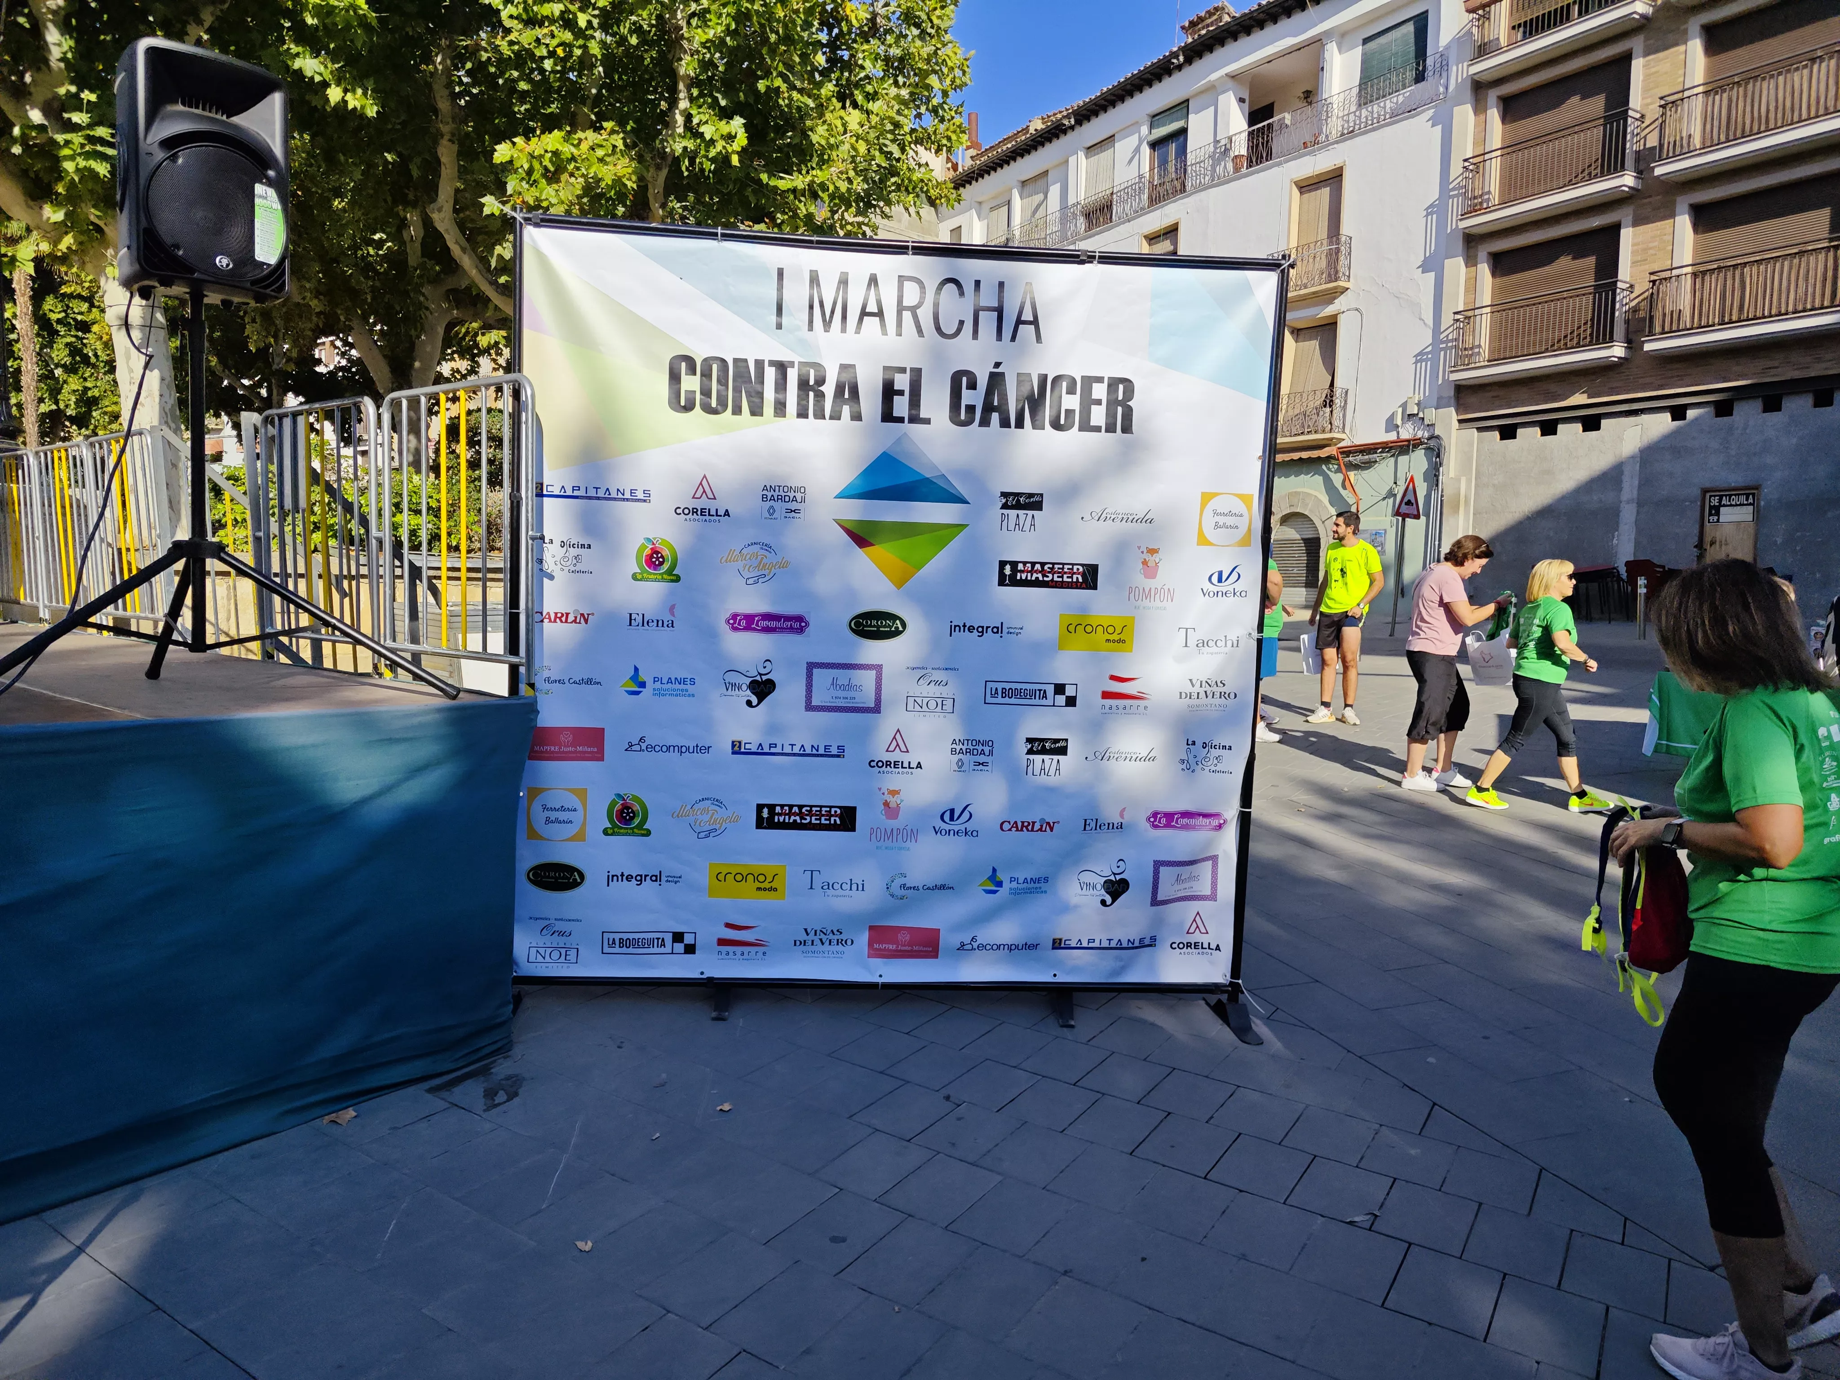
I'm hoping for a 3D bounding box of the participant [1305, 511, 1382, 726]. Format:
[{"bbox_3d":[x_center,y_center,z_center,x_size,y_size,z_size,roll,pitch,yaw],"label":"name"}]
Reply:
[{"bbox_3d":[3.642,-0.617,10.500,0.570,1.820,0.400,7,8,43],"label":"participant"}]

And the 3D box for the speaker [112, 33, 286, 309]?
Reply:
[{"bbox_3d":[-2.200,-1.538,3.750,0.400,0.660,0.360,-3,7,-42],"label":"speaker"}]

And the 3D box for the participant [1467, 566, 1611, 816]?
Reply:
[{"bbox_3d":[3.899,-0.036,7.720,0.850,1.600,0.500,2,6,-2],"label":"participant"}]

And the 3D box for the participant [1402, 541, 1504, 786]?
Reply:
[{"bbox_3d":[3.473,-0.168,7.950,0.620,1.660,0.500,3,6,8],"label":"participant"}]

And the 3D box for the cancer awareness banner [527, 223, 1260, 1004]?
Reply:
[{"bbox_3d":[-0.083,-0.216,4.160,2.540,2.540,0.080,2,6,-4],"label":"cancer awareness banner"}]

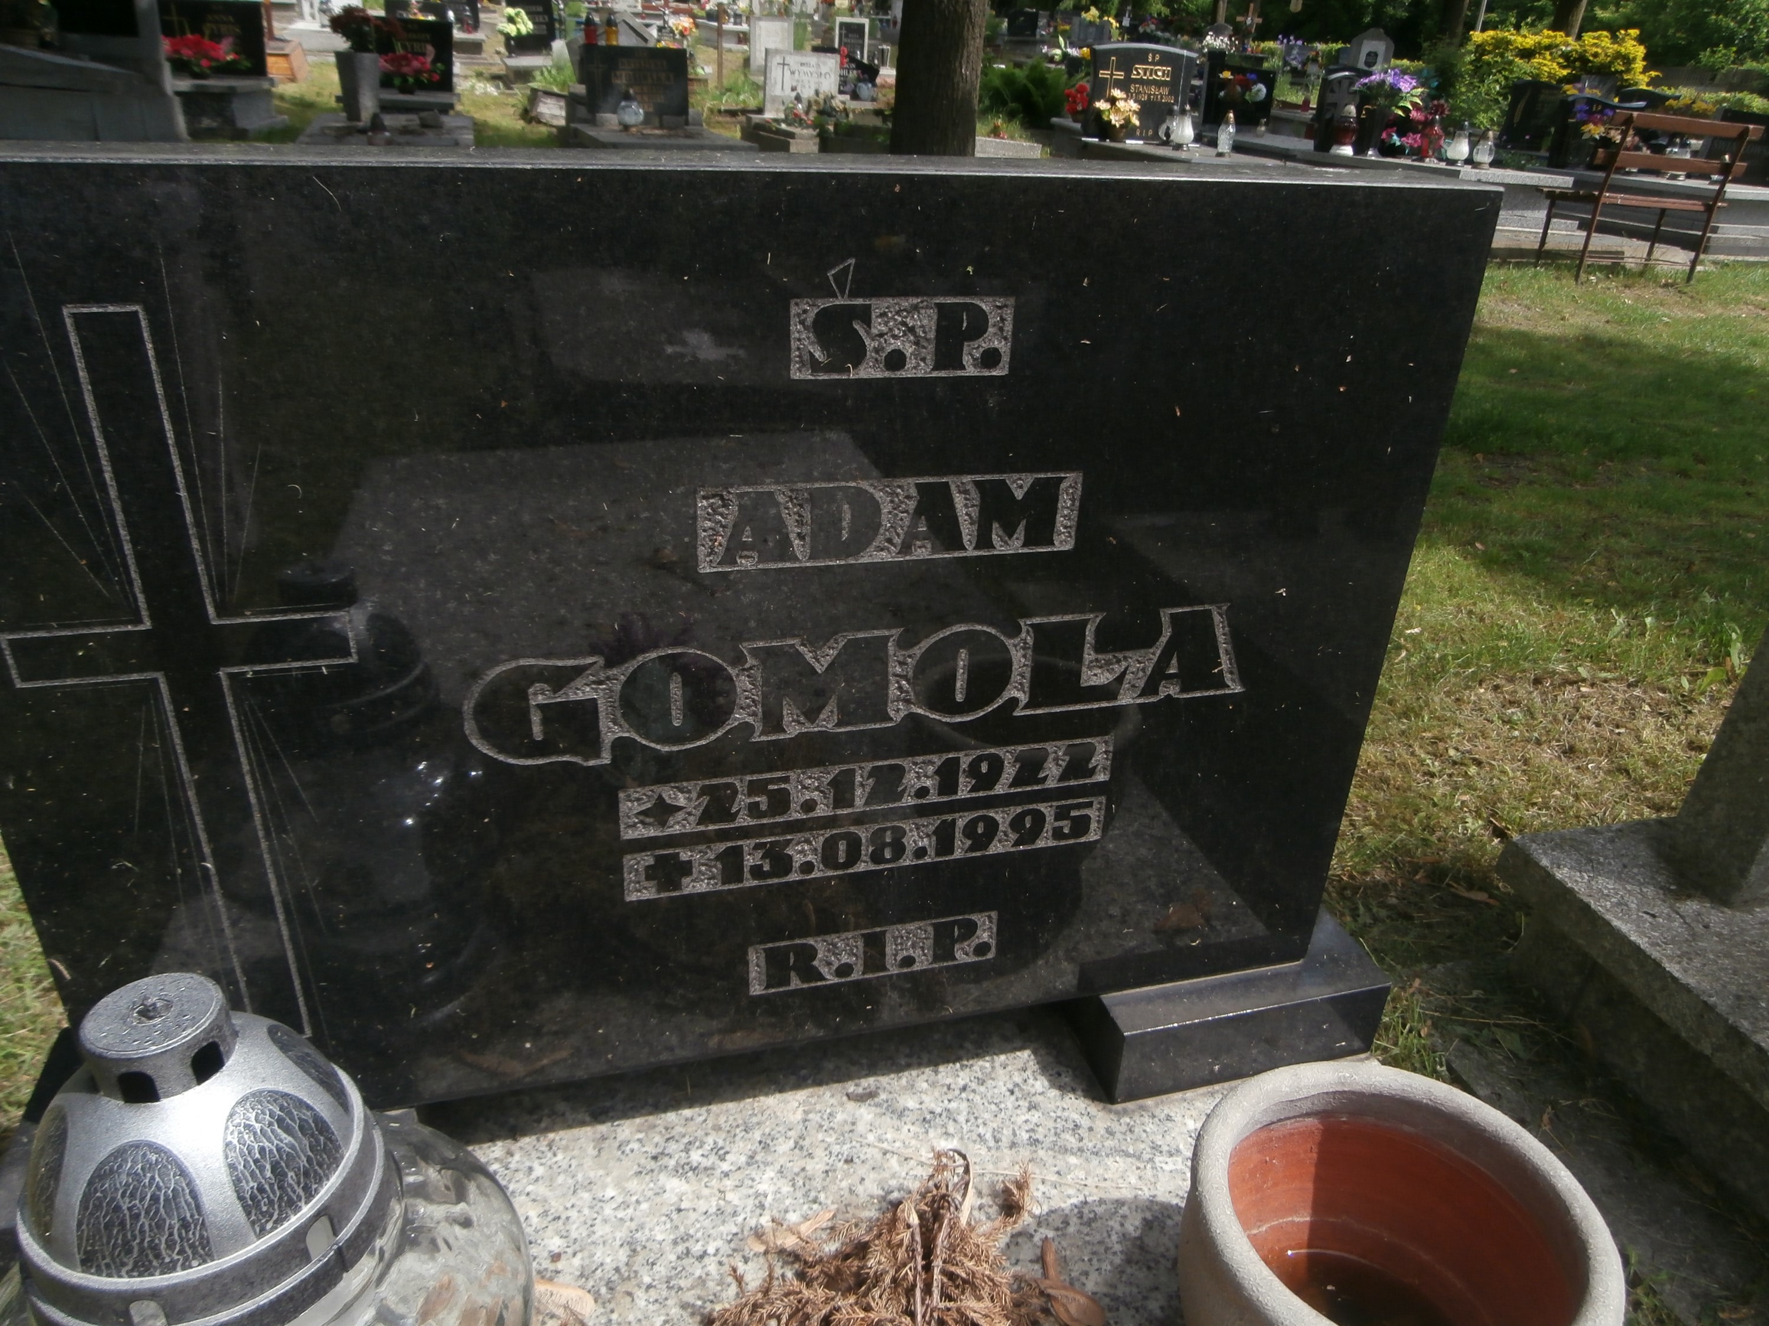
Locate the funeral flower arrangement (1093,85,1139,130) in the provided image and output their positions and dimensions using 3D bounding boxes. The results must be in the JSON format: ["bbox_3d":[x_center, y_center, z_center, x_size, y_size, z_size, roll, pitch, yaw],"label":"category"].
[{"bbox_3d":[1.643,-3.944,8.709,0.300,0.291,0.255,7,27,5],"label":"funeral flower arrangement"}]

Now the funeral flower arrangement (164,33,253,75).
[{"bbox_3d":[-4.438,-3.980,8.029,0.527,0.259,0.316,-1,27,-10],"label":"funeral flower arrangement"}]

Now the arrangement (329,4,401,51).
[{"bbox_3d":[-3.267,-4.009,7.729,0.410,0.257,0.348,-3,28,-15],"label":"arrangement"}]

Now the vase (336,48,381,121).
[{"bbox_3d":[-3.362,-3.690,7.847,0.211,0.415,0.211,-3,28,-15],"label":"vase"}]

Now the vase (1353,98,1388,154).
[{"bbox_3d":[3.473,-3.845,8.786,0.150,0.369,0.150,4,27,0],"label":"vase"}]

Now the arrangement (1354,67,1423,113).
[{"bbox_3d":[3.520,-4.005,8.578,0.430,0.291,0.323,4,27,0],"label":"arrangement"}]

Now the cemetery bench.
[{"bbox_3d":[4.263,-2.622,6.935,1.004,0.850,0.460,-3,28,-14],"label":"cemetery bench"}]

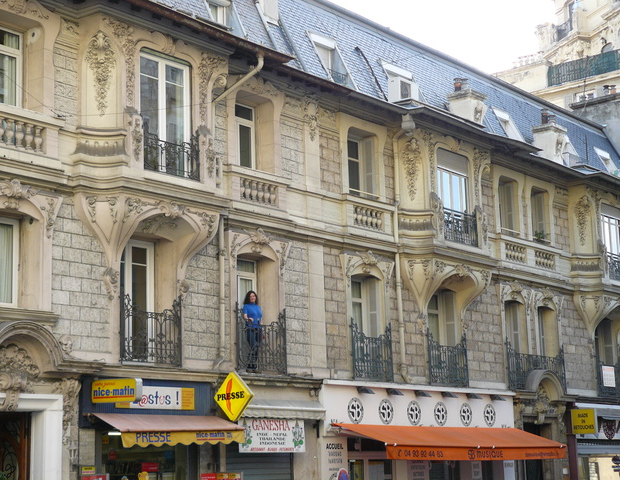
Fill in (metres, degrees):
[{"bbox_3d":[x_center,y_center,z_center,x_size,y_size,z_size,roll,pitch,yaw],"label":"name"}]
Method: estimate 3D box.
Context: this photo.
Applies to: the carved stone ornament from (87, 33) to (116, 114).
[{"bbox_3d":[-3.722,-2.978,22.120,0.530,1.604,0.180,1,-11,-14],"label":"carved stone ornament"}]

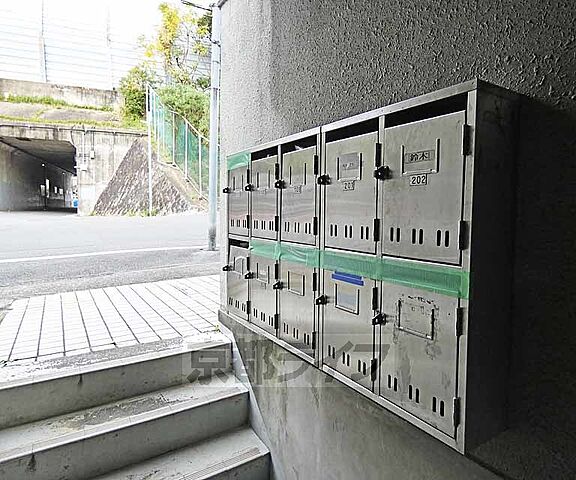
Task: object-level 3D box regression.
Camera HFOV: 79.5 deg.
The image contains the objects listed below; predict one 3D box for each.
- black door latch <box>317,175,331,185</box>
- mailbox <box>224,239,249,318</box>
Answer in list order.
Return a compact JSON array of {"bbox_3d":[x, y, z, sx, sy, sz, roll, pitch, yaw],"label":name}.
[{"bbox_3d":[0.100,-0.168,0.964,0.026,0.027,0.022,-3,6,-34],"label":"black door latch"},{"bbox_3d":[-0.151,0.159,1.530,0.152,0.333,0.204,-3,6,-34],"label":"mailbox"}]

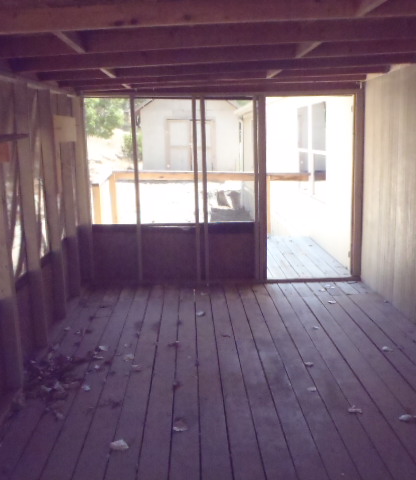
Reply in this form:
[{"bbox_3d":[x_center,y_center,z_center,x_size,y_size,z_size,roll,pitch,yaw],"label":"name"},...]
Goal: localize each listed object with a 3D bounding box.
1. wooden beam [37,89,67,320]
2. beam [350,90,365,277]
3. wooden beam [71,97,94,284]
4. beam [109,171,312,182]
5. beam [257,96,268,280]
[{"bbox_3d":[-1.318,-0.268,4.404,0.095,1.957,0.050,-2,11,-2],"label":"wooden beam"},{"bbox_3d":[1.552,-0.543,5.377,0.106,1.942,0.090,-2,11,-2],"label":"beam"},{"bbox_3d":[-1.296,-0.471,5.369,0.115,1.949,0.085,-2,11,-2],"label":"wooden beam"},{"bbox_3d":[0.002,-0.981,8.042,3.078,0.125,0.110,2,11,7],"label":"beam"},{"bbox_3d":[0.560,-0.495,5.342,0.084,1.942,0.085,-2,11,-2],"label":"beam"}]

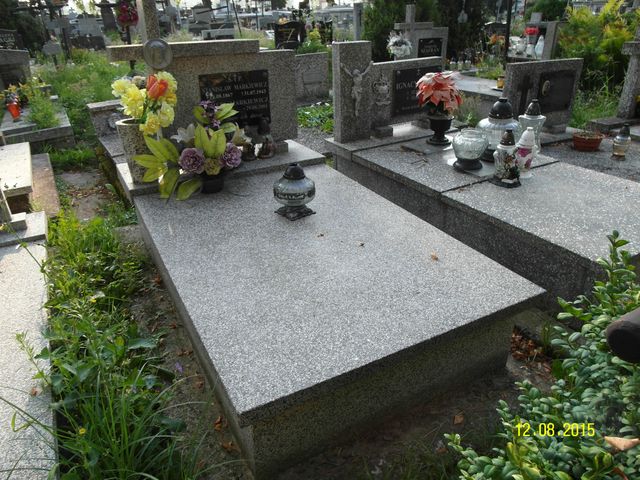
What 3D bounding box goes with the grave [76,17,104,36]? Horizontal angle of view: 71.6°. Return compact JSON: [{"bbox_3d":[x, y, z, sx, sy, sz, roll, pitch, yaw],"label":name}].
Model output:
[{"bbox_3d":[-8.322,-7.725,16.054,0.860,0.660,0.220,-15,31,-25],"label":"grave"}]

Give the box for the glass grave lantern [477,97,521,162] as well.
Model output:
[{"bbox_3d":[1.083,-0.655,2.603,0.260,0.345,0.260,-14,31,-25],"label":"glass grave lantern"}]

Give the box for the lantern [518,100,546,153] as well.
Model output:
[{"bbox_3d":[1.454,-0.759,2.946,0.158,0.337,0.158,-15,31,-25],"label":"lantern"}]

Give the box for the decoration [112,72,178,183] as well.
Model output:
[{"bbox_3d":[-0.930,-0.582,2.326,0.317,0.554,0.282,-14,31,-25],"label":"decoration"}]

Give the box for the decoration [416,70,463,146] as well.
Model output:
[{"bbox_3d":[0.864,-0.924,3.134,0.309,0.462,0.309,0,28,0],"label":"decoration"}]

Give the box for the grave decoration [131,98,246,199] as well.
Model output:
[{"bbox_3d":[-0.652,-0.466,2.322,0.510,0.440,0.317,-14,31,-25],"label":"grave decoration"}]

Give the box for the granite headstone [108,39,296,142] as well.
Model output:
[{"bbox_3d":[-0.608,-0.819,2.544,1.010,0.581,0.111,-15,30,-25],"label":"granite headstone"}]

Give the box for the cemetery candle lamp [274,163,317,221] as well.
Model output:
[{"bbox_3d":[-0.120,-0.239,2.097,0.194,0.248,0.194,0,28,0],"label":"cemetery candle lamp"}]

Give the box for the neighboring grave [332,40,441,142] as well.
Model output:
[{"bbox_3d":[0.470,-0.997,2.945,0.818,0.607,0.097,-14,31,-25],"label":"neighboring grave"}]

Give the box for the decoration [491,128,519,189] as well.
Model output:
[{"bbox_3d":[1.046,-0.456,2.424,0.138,0.289,0.124,-15,31,-25],"label":"decoration"}]

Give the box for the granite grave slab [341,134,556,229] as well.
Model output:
[{"bbox_3d":[0.868,-0.428,2.975,1.018,0.270,0.835,-15,31,-25],"label":"granite grave slab"}]

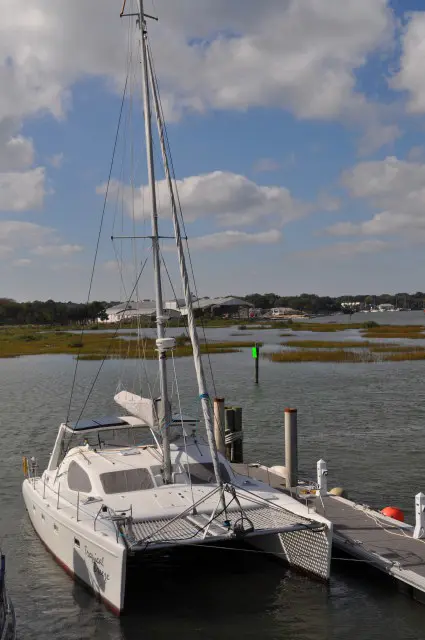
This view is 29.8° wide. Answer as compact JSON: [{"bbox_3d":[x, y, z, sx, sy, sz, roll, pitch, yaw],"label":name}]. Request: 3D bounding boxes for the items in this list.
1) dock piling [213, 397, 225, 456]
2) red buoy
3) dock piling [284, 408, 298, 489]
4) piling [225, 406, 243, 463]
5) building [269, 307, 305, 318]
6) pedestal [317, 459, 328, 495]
[{"bbox_3d":[0.283,3.992,29.000,0.360,2.300,0.360,-1,1,-24],"label":"dock piling"},{"bbox_3d":[4.739,5.204,21.000,0.620,0.600,0.620,-1,1,-24],"label":"red buoy"},{"bbox_3d":[2.409,3.969,24.300,0.370,2.550,0.370,-1,1,0],"label":"dock piling"},{"bbox_3d":[0.795,4.287,29.400,0.640,2.200,0.550,-1,1,-24],"label":"piling"},{"bbox_3d":[36.608,-3.661,390.000,18.500,6.000,12.000,-1,1,12],"label":"building"},{"bbox_3d":[3.217,4.593,23.300,0.220,1.060,0.260,-1,1,-27],"label":"pedestal"}]

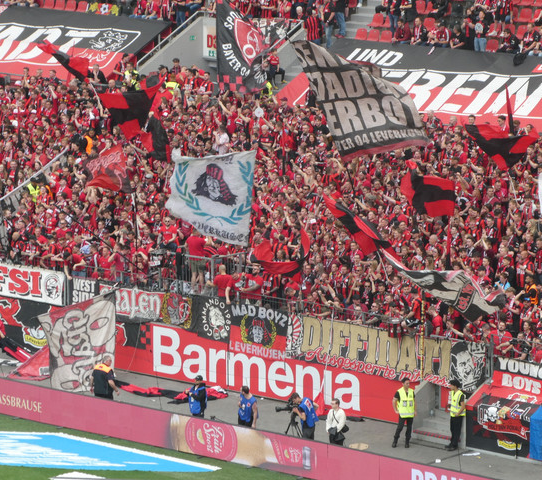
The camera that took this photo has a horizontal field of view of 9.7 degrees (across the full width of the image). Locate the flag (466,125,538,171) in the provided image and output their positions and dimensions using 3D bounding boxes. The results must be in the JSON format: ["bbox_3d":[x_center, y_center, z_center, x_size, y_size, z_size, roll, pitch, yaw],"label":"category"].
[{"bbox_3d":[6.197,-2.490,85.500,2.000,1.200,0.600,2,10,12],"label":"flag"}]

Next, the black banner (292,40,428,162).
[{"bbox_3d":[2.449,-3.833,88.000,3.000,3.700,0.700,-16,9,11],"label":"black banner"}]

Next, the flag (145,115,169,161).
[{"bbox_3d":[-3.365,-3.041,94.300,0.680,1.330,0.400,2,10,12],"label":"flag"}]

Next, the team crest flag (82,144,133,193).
[{"bbox_3d":[-4.771,-2.087,92.800,1.500,1.350,0.400,2,10,11],"label":"team crest flag"}]

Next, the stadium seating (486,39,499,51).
[{"bbox_3d":[6.951,-6.120,99.800,0.440,0.430,0.400,8,13,41],"label":"stadium seating"}]

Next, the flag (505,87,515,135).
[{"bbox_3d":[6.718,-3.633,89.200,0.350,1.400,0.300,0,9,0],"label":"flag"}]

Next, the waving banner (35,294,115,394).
[{"bbox_3d":[-5.448,2.850,89.300,2.300,2.800,0.500,4,10,24],"label":"waving banner"}]

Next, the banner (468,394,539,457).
[{"bbox_3d":[5.843,4.660,80.015,2.000,1.270,0.500,8,13,41],"label":"banner"}]

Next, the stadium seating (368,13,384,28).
[{"bbox_3d":[3.276,-6.882,99.700,0.450,0.420,0.400,8,13,41],"label":"stadium seating"}]

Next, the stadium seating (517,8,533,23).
[{"bbox_3d":[8.083,-7.130,101.000,0.440,0.430,0.400,8,13,41],"label":"stadium seating"}]

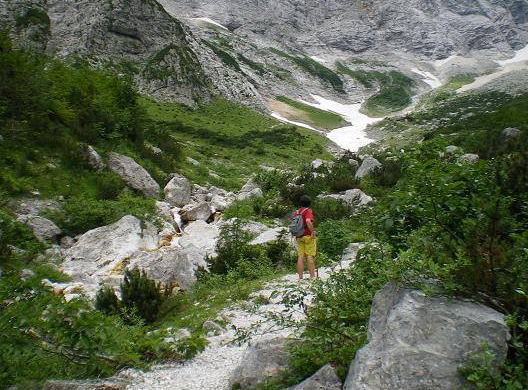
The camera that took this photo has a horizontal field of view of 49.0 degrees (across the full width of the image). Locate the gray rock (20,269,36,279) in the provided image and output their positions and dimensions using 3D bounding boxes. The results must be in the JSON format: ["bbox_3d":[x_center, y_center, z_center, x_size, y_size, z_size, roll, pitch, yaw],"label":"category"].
[{"bbox_3d":[-4.998,1.687,12.300,0.329,0.204,0.306,0,-3,0],"label":"gray rock"}]

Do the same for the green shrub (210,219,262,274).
[{"bbox_3d":[-0.634,1.146,12.900,1.202,1.202,1.150,0,3,-3],"label":"green shrub"}]

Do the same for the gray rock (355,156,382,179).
[{"bbox_3d":[5.229,-1.376,29.000,1.401,1.201,1.300,1,3,10],"label":"gray rock"}]

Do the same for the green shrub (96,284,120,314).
[{"bbox_3d":[-2.646,1.767,9.800,0.426,0.519,0.418,0,-3,0],"label":"green shrub"}]

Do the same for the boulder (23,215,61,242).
[{"bbox_3d":[-6.497,0.983,17.000,1.056,0.763,0.900,-1,4,-21],"label":"boulder"}]

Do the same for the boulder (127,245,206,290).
[{"bbox_3d":[-2.209,1.626,13.000,1.749,0.987,1.400,-1,3,-10],"label":"boulder"}]

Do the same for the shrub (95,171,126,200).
[{"bbox_3d":[-5.429,-0.336,20.500,1.098,0.951,1.075,0,-3,0],"label":"shrub"}]

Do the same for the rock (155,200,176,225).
[{"bbox_3d":[-2.974,0.528,17.500,0.644,0.754,0.664,0,-3,0],"label":"rock"}]

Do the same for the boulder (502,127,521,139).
[{"bbox_3d":[15.373,-3.820,36.000,1.084,0.716,1.006,0,-3,0],"label":"boulder"}]

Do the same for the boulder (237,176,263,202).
[{"bbox_3d":[-0.550,-0.209,22.000,0.987,0.911,0.950,0,3,-1],"label":"boulder"}]

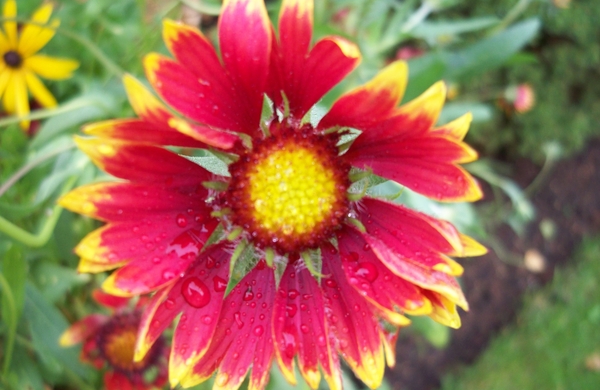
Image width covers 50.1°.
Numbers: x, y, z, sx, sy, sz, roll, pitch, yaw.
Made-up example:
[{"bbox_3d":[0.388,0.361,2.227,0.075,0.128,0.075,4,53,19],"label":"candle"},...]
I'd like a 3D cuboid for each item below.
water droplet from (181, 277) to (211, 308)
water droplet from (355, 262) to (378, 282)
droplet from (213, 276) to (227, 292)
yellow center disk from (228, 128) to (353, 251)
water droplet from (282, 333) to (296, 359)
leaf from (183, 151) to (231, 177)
[{"bbox_3d":[-0.022,0.020,0.135,0.005,0.002,0.006,0,84,-3],"label":"water droplet"},{"bbox_3d":[0.014,0.016,0.135,0.005,0.002,0.004,0,84,0],"label":"water droplet"},{"bbox_3d":[-0.017,0.019,0.135,0.003,0.001,0.003,0,84,-3],"label":"droplet"},{"bbox_3d":[-0.002,-0.001,0.130,0.024,0.011,0.024,0,85,0],"label":"yellow center disk"},{"bbox_3d":[-0.002,0.032,0.135,0.003,0.002,0.005,0,84,0],"label":"water droplet"},{"bbox_3d":[-0.020,-0.007,0.135,0.010,0.002,0.004,21,85,-9],"label":"leaf"}]

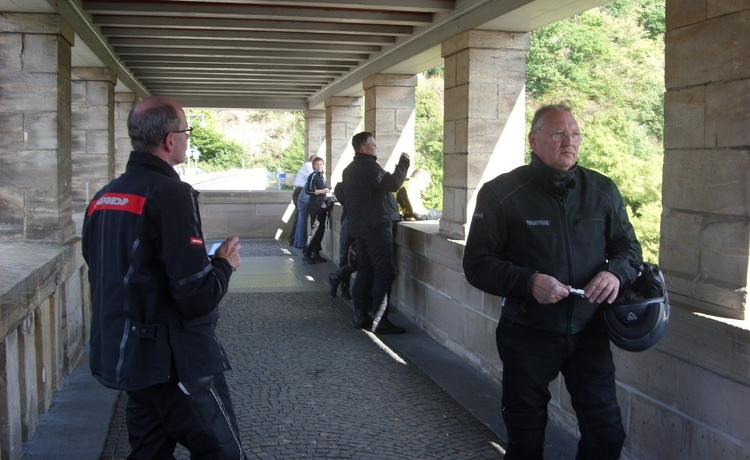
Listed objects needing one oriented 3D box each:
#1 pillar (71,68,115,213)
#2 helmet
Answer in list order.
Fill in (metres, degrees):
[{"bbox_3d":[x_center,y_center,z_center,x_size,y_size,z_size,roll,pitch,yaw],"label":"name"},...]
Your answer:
[{"bbox_3d":[-3.525,-1.087,10.169,0.555,1.776,0.754,-1,5,-12],"label":"pillar"},{"bbox_3d":[0.991,0.296,3.120,0.260,0.330,0.260,-8,25,1],"label":"helmet"}]

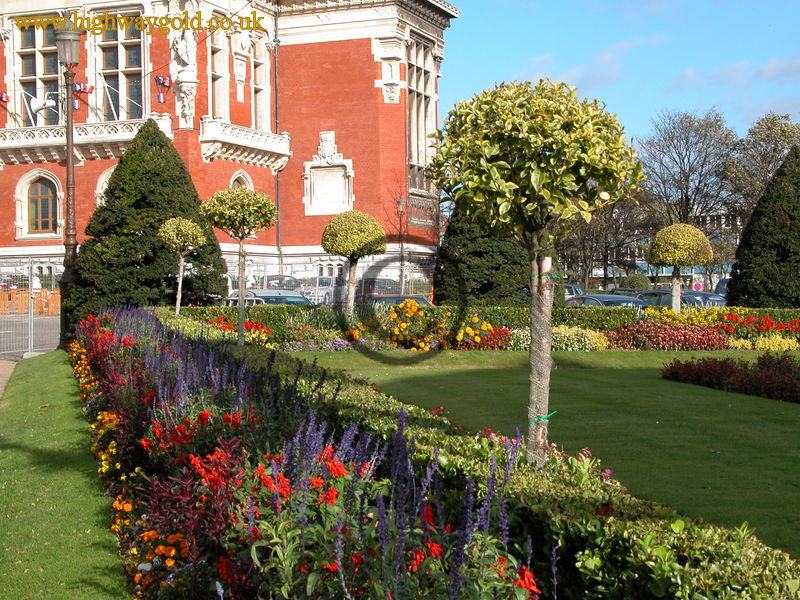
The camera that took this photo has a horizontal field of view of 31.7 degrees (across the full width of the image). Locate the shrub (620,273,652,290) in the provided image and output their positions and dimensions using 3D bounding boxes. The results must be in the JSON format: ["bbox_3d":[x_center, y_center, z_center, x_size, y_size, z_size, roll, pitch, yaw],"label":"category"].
[{"bbox_3d":[10.400,-0.460,62.000,1.400,1.500,1.400,0,1,0],"label":"shrub"}]

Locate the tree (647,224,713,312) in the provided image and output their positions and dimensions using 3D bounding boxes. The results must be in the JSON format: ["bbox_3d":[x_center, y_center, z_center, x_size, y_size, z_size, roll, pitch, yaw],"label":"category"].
[{"bbox_3d":[5.550,-0.270,27.900,1.240,2.450,1.240,0,1,0],"label":"tree"}]

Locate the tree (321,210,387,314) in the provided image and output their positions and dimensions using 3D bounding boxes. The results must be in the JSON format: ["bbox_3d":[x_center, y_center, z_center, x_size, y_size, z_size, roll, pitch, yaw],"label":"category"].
[{"bbox_3d":[-1.088,-0.670,33.000,1.550,2.850,1.550,-1,1,0],"label":"tree"}]

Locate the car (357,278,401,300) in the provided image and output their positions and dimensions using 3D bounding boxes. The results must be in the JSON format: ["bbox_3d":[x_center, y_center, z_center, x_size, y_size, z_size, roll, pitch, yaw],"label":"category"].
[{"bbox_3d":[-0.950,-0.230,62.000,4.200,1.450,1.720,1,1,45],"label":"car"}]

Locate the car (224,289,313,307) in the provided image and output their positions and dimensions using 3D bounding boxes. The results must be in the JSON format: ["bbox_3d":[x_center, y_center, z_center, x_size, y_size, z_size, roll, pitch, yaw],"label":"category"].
[{"bbox_3d":[-3.120,0.450,34.500,1.700,1.450,4.100,-1,1,-20],"label":"car"}]

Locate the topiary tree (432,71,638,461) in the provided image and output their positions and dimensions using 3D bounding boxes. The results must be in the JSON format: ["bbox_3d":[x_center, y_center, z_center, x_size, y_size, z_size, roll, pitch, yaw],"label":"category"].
[{"bbox_3d":[0.780,0.000,8.100,1.220,2.500,1.220,0,1,0],"label":"topiary tree"}]

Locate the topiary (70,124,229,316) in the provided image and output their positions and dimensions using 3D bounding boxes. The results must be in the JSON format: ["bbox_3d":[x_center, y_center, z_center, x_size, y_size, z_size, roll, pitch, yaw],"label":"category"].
[{"bbox_3d":[-6.180,-1.750,34.500,3.800,5.200,3.800,0,1,0],"label":"topiary"}]

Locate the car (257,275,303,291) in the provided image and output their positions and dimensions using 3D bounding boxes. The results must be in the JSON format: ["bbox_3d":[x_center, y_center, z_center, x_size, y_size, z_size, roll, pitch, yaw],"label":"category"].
[{"bbox_3d":[-6.069,-0.470,71.000,1.750,1.500,4.300,-1,1,14],"label":"car"}]

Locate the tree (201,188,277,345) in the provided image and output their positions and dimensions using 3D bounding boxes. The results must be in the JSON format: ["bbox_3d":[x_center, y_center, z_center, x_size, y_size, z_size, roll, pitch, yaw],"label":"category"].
[{"bbox_3d":[-2.463,-0.325,21.500,1.180,2.750,1.180,-1,1,0],"label":"tree"}]

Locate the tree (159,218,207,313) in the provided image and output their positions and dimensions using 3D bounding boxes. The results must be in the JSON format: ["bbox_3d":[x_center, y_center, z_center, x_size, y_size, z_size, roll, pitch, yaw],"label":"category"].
[{"bbox_3d":[-5.091,-0.580,33.000,1.140,2.750,1.140,-1,1,0],"label":"tree"}]

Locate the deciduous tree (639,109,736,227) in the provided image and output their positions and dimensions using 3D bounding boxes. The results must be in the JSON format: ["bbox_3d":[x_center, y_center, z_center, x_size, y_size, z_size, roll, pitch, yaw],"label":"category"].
[{"bbox_3d":[17.334,-5.500,85.000,6.300,11.500,6.300,-1,1,0],"label":"deciduous tree"}]

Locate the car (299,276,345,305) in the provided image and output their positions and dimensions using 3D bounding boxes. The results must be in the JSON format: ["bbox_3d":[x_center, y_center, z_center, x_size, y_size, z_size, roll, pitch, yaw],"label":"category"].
[{"bbox_3d":[-3.937,-0.520,74.500,1.760,1.430,4.400,-1,1,18],"label":"car"}]

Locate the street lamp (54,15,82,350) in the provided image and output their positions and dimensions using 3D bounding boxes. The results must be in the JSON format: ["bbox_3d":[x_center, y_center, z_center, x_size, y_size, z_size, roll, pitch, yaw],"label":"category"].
[{"bbox_3d":[-6.450,-2.250,27.500,0.520,6.400,0.520,0,1,0],"label":"street lamp"}]

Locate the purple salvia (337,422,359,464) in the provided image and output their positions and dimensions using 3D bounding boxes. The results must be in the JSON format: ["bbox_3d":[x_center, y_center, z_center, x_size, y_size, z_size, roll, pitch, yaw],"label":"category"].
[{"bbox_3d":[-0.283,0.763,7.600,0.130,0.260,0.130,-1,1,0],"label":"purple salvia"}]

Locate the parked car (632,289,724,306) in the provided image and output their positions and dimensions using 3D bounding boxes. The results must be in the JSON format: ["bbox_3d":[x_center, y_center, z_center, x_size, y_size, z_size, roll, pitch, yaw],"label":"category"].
[{"bbox_3d":[7.850,0.430,39.200,1.720,1.450,4.200,-1,1,-30],"label":"parked car"}]

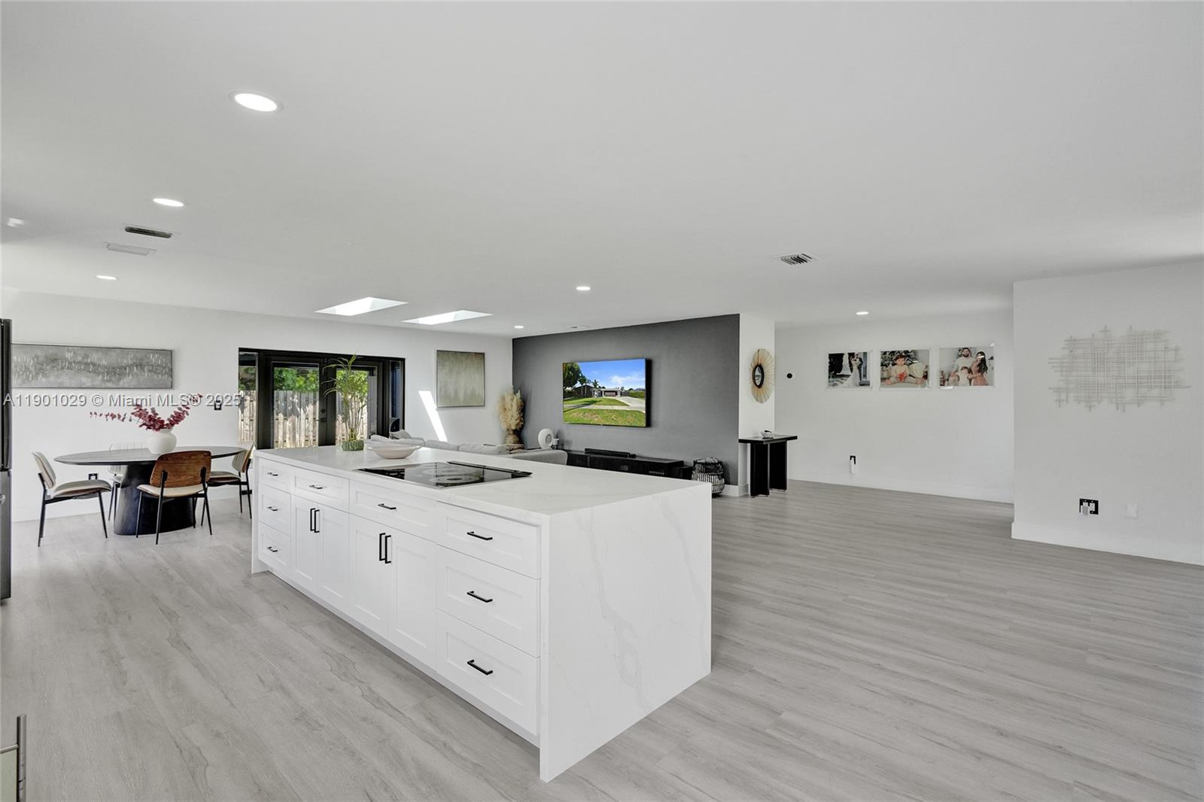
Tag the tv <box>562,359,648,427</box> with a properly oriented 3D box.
[{"bbox_3d":[0.025,-0.123,8.817,1.860,1.060,0.070,0,0,41],"label":"tv"}]

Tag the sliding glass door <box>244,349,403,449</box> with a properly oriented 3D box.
[{"bbox_3d":[-4.058,0.280,7.966,0.120,2.020,2.260,0,0,45],"label":"sliding glass door"}]

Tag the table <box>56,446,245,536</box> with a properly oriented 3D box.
[{"bbox_3d":[-4.584,0.908,5.488,1.480,0.750,1.480,0,0,45],"label":"table"}]

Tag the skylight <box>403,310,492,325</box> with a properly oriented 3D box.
[{"bbox_3d":[-2.215,-1.219,7.602,1.550,0.120,0.480,0,0,41],"label":"skylight"}]

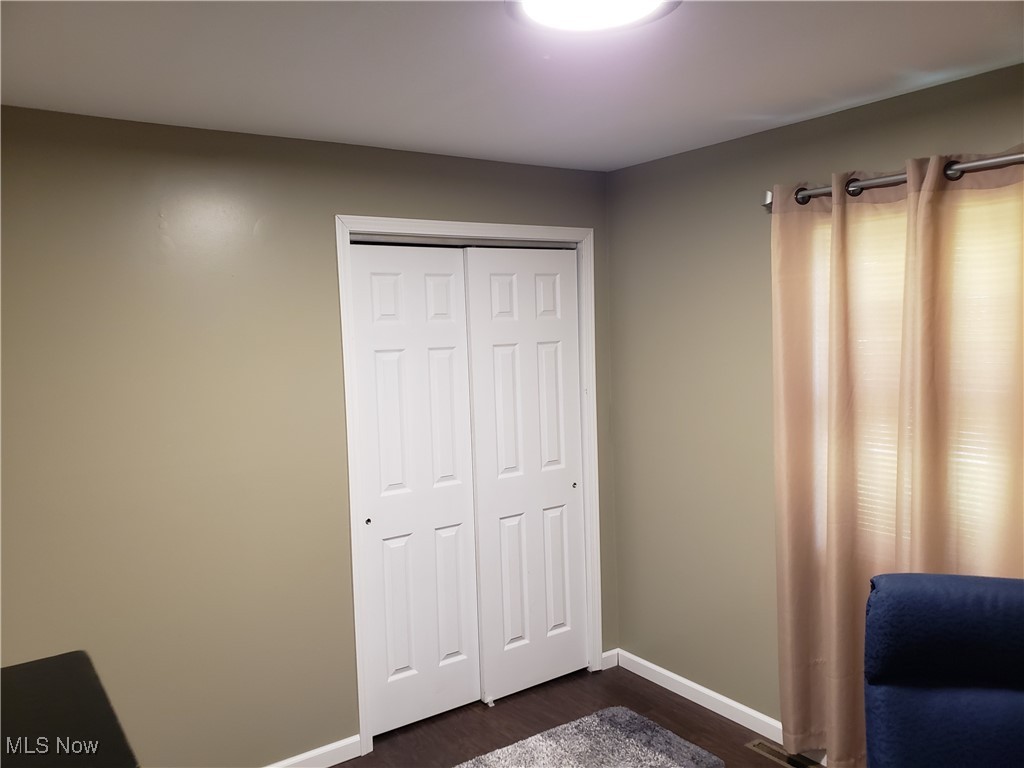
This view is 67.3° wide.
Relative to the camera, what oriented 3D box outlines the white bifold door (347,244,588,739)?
[{"bbox_3d":[-0.153,0.419,3.401,1.157,2.016,0.085,-5,6,-35],"label":"white bifold door"}]

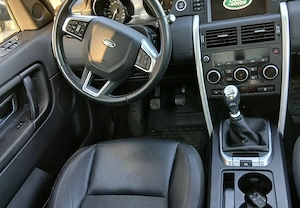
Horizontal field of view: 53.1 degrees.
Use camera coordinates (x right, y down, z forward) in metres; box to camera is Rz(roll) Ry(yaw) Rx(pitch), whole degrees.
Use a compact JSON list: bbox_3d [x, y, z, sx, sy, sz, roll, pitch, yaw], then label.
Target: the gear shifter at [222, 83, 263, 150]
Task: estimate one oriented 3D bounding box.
[{"bbox_3d":[0.262,0.027,0.837,0.115,0.155,0.105,-2,40,15],"label":"gear shifter"}]

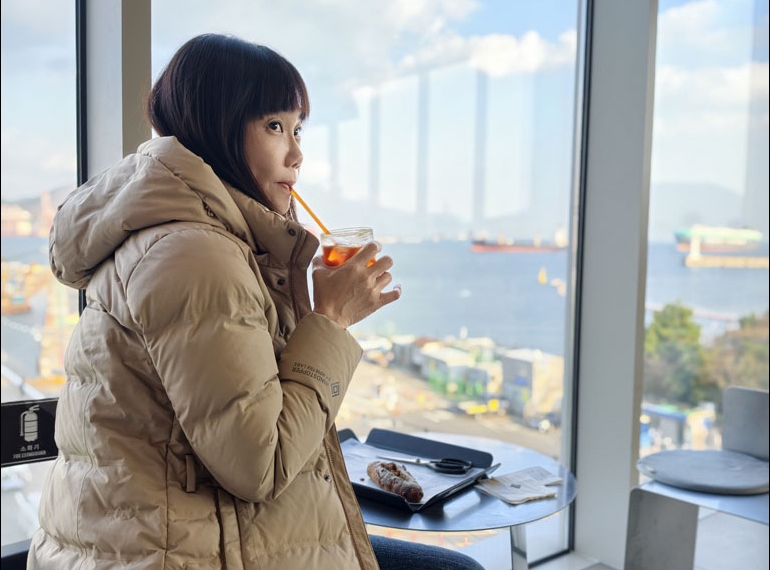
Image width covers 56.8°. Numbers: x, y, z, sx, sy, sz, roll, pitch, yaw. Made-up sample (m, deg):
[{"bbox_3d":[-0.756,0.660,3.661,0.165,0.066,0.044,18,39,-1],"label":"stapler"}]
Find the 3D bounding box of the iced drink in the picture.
[{"bbox_3d":[-0.048,-0.028,0.955,0.073,0.095,0.073,-5,3,0],"label":"iced drink"}]

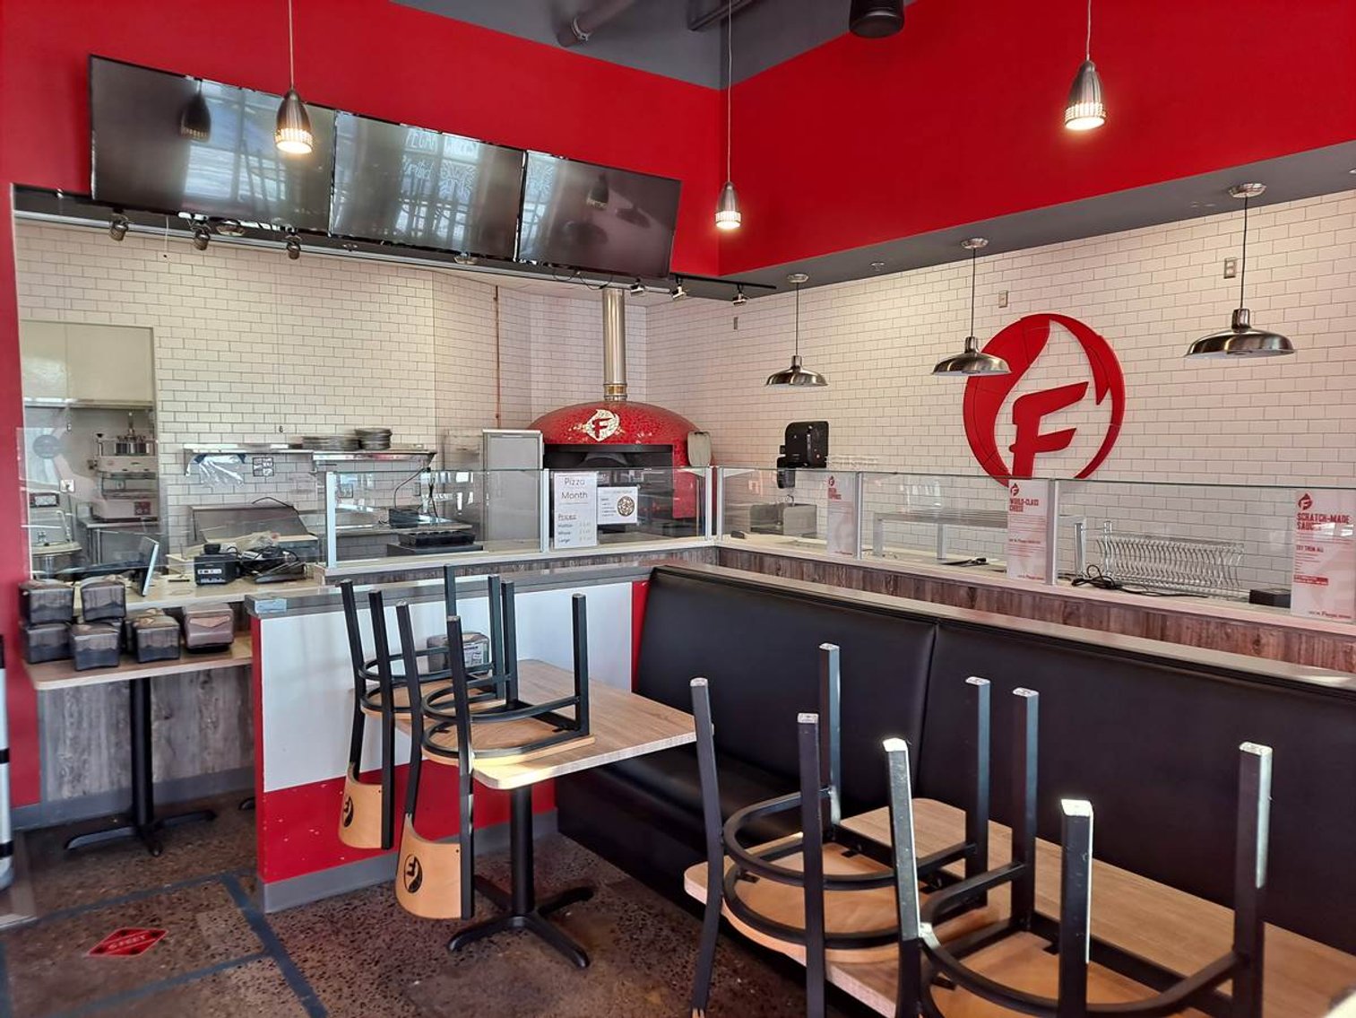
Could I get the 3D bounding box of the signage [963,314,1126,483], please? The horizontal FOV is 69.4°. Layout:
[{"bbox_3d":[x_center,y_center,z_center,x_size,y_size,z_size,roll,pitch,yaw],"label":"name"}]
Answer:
[{"bbox_3d":[2.446,-0.693,6.636,0.040,1.225,1.235,-2,5,-36],"label":"signage"}]

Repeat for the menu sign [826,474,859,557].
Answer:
[{"bbox_3d":[0.895,0.038,5.358,0.008,0.440,0.210,-2,5,-36],"label":"menu sign"}]

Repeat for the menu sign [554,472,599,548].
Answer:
[{"bbox_3d":[-0.583,0.009,5.608,0.280,0.430,0.010,-3,5,-36],"label":"menu sign"}]

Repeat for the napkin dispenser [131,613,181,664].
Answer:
[{"bbox_3d":[-2.136,0.530,4.002,0.158,0.152,0.195,-2,4,-30],"label":"napkin dispenser"}]

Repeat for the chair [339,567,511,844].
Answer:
[{"bbox_3d":[-0.854,0.625,3.208,0.465,0.805,0.400,-2,5,-36],"label":"chair"}]

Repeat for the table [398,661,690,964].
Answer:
[{"bbox_3d":[-0.523,1.041,3.338,0.790,0.755,1.200,-3,5,-36],"label":"table"}]

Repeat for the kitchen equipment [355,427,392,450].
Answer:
[{"bbox_3d":[-2.465,-0.566,7.927,0.285,0.185,0.285,-3,5,-36],"label":"kitchen equipment"}]

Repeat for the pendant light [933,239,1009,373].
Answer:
[{"bbox_3d":[2.001,-1.362,6.644,0.500,0.880,0.500,-3,5,-36],"label":"pendant light"}]

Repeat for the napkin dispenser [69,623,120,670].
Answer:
[{"bbox_3d":[-2.334,0.546,3.921,0.150,0.150,0.190,-3,5,-36],"label":"napkin dispenser"}]

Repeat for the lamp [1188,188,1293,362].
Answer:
[{"bbox_3d":[3.010,-1.255,5.204,0.495,0.865,0.495,-2,5,-36],"label":"lamp"}]

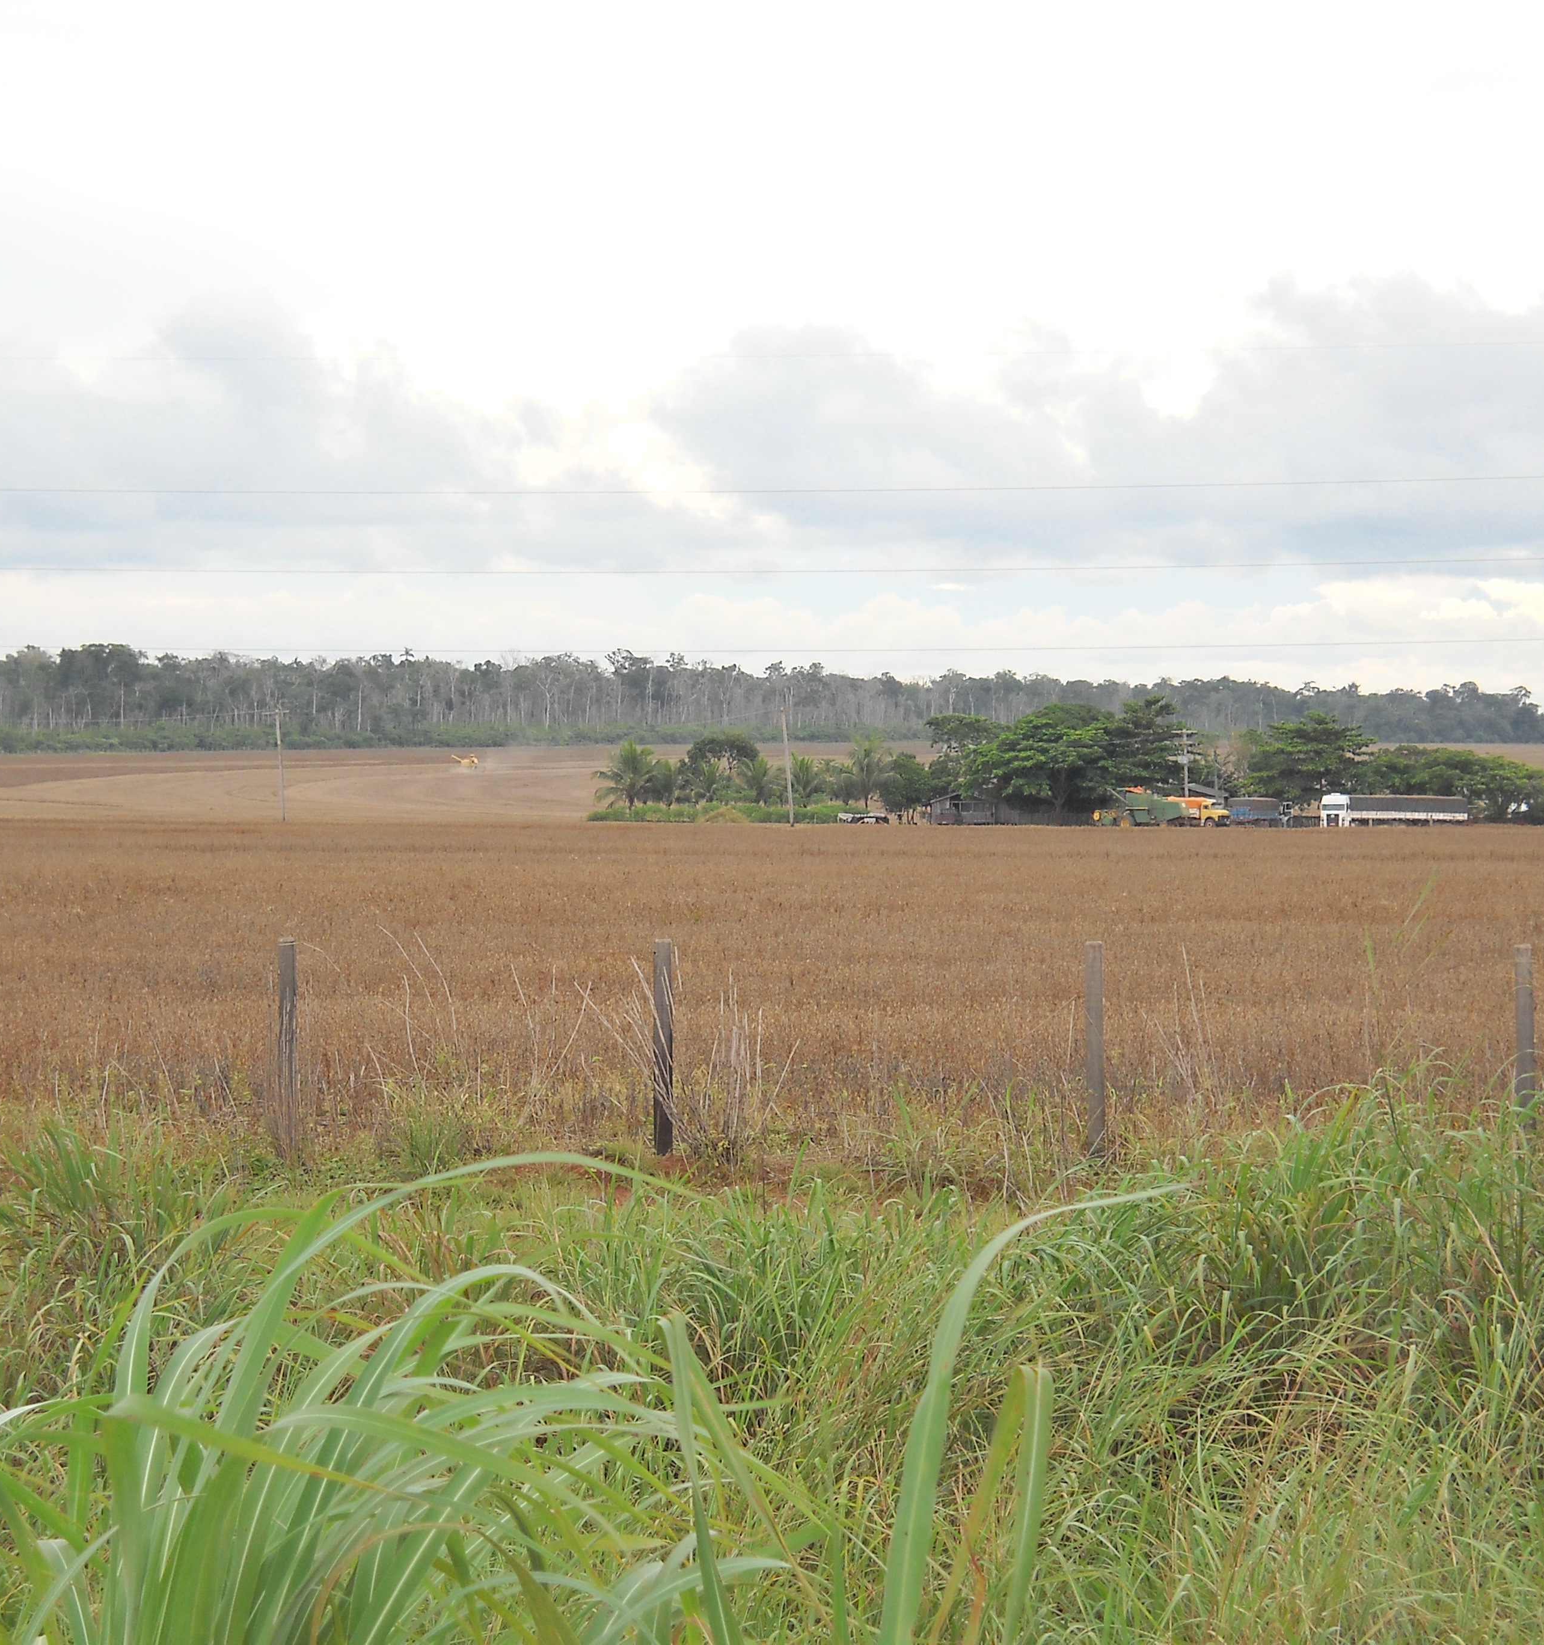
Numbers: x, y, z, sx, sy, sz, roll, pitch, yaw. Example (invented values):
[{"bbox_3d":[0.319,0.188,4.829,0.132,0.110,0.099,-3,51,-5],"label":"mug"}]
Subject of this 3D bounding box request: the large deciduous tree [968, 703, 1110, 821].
[{"bbox_3d":[25.950,-5.640,515.000,15.590,11.770,14.500,0,0,0],"label":"large deciduous tree"}]

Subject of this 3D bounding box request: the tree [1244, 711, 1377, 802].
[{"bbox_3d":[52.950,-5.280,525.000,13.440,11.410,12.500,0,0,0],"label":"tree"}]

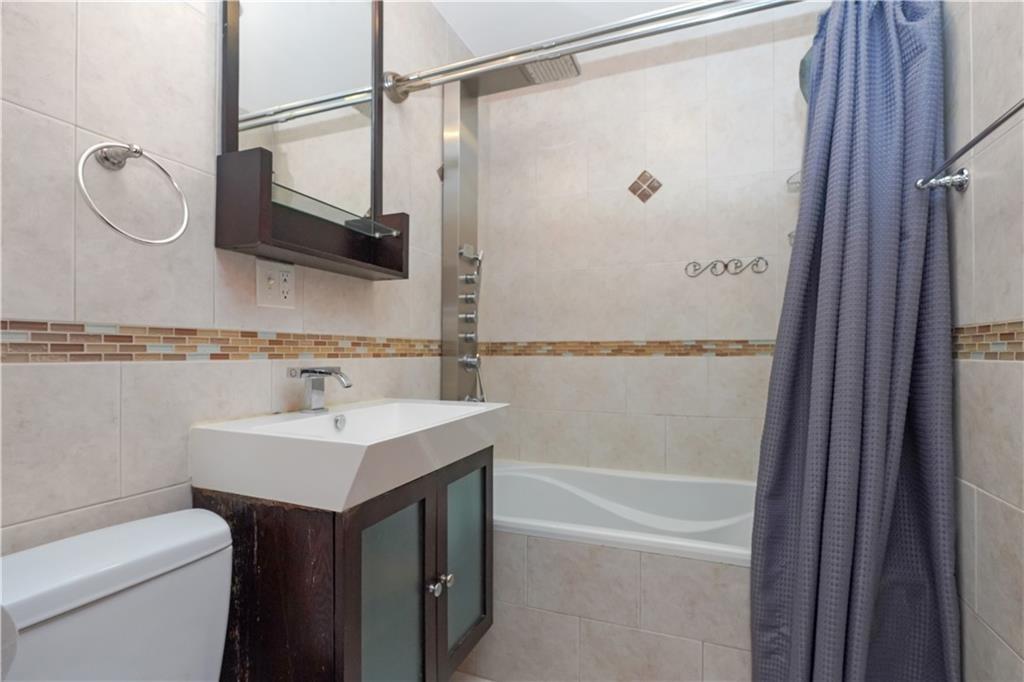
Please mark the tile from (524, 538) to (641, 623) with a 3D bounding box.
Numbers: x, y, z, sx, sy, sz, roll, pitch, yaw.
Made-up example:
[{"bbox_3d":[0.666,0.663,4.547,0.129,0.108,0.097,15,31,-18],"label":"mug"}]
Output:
[{"bbox_3d":[0.211,0.718,1.378,0.339,0.224,0.012,0,-1,20],"label":"tile"}]

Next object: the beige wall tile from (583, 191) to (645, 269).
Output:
[{"bbox_3d":[0.473,-0.512,2.058,0.248,0.340,0.010,0,-2,20],"label":"beige wall tile"}]

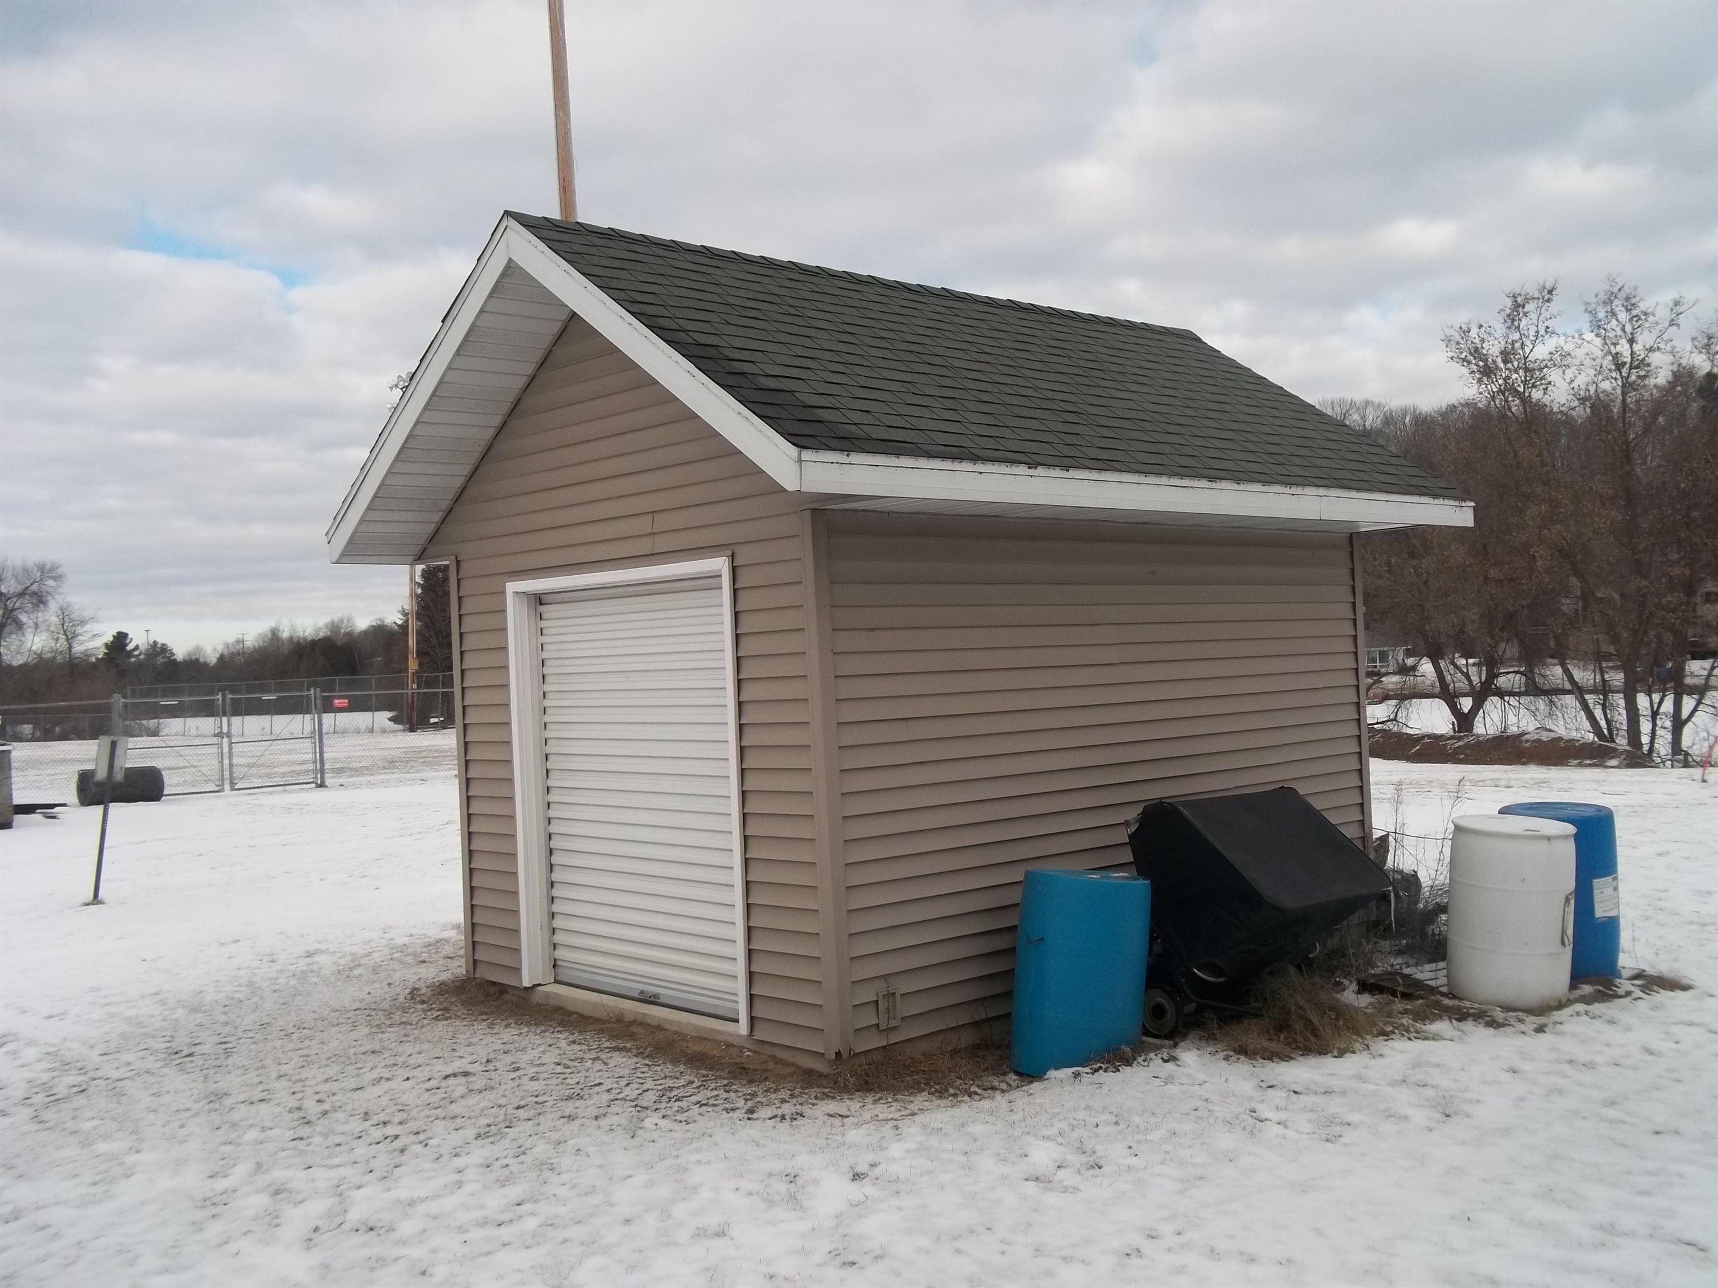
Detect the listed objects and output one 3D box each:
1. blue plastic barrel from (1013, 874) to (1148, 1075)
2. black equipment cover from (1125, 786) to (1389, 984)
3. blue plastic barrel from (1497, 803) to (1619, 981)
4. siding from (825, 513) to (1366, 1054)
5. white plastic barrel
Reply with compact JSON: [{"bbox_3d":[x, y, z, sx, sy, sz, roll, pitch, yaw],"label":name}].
[{"bbox_3d":[0.992,1.478,7.115,0.585,0.880,0.585,4,-3,0],"label":"blue plastic barrel"},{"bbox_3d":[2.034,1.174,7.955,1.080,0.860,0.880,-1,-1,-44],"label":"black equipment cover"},{"bbox_3d":[3.690,1.318,8.410,0.590,0.885,0.590,-1,0,-44],"label":"blue plastic barrel"},{"bbox_3d":[1.509,0.542,8.442,4.620,2.380,0.100,-1,-1,-44],"label":"siding"},{"bbox_3d":[3.290,1.349,8.020,0.590,0.885,0.590,-1,3,-44],"label":"white plastic barrel"}]

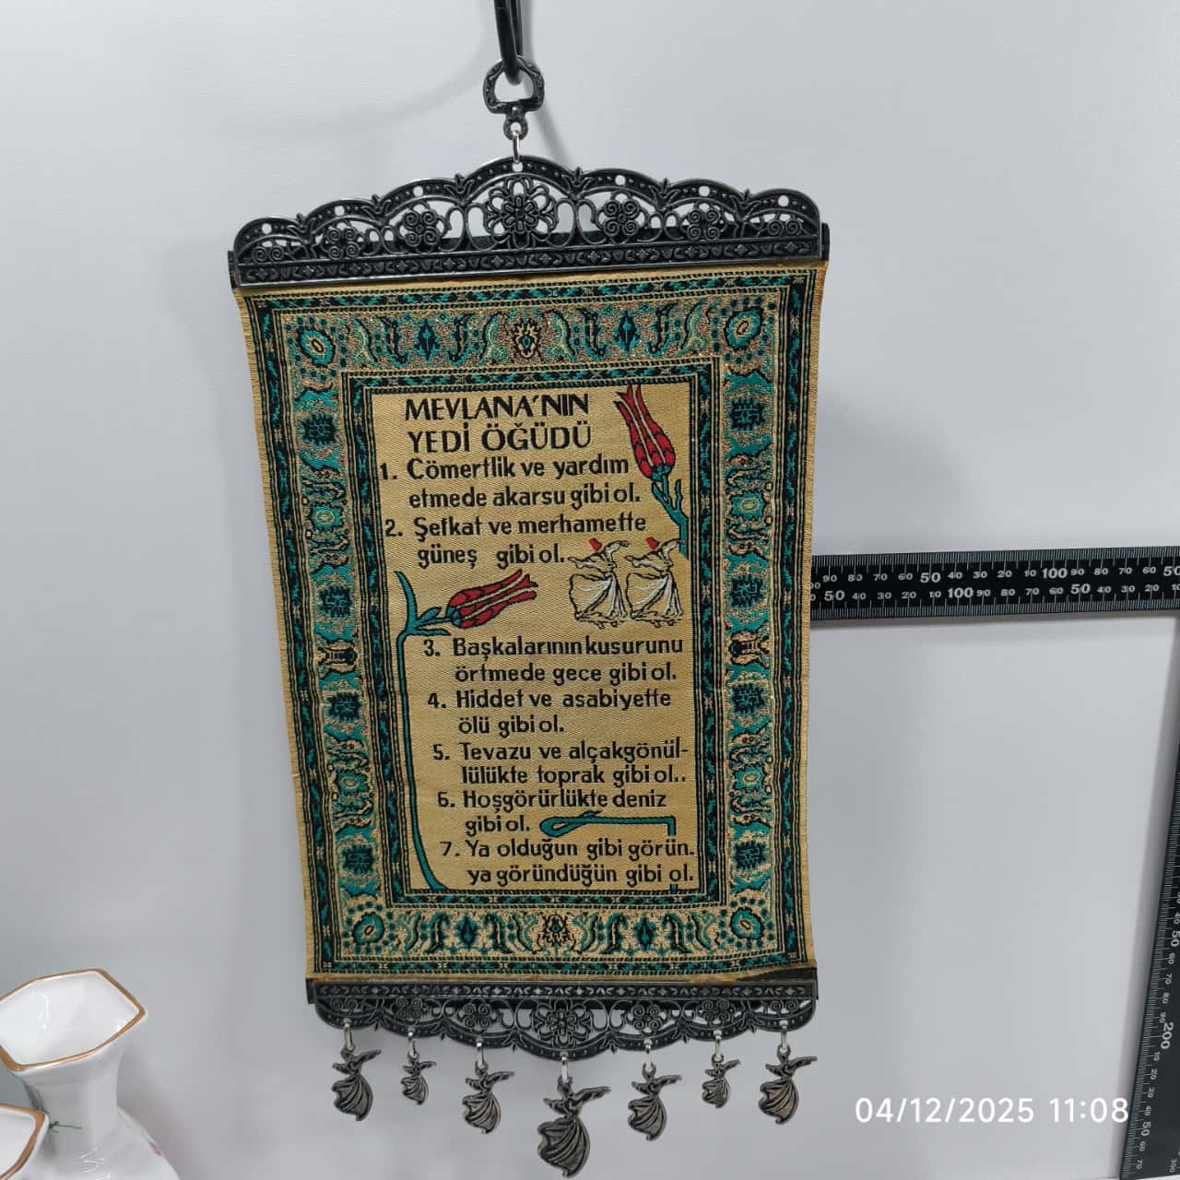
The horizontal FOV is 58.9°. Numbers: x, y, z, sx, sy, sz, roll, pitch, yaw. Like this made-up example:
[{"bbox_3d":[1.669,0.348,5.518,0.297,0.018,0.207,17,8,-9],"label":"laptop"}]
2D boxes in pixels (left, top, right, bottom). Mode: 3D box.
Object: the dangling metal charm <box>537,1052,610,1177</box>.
[{"bbox_3d":[-0.006,0.200,0.390,0.028,0.045,0.004,-1,13,4],"label":"dangling metal charm"}]

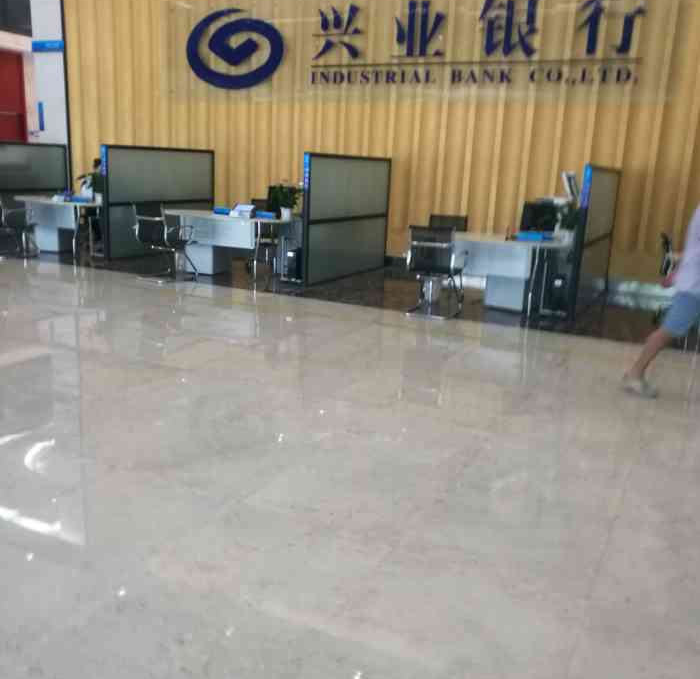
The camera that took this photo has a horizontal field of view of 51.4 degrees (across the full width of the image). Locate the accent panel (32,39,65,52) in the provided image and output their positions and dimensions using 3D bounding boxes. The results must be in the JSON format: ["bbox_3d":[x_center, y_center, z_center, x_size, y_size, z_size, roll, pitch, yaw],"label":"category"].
[{"bbox_3d":[-5.784,-5.602,13.896,0.842,0.189,0.054,9,15,25],"label":"accent panel"}]

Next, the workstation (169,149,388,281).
[{"bbox_3d":[-1.060,-1.853,10.515,2.538,1.620,2.459,9,15,25],"label":"workstation"}]

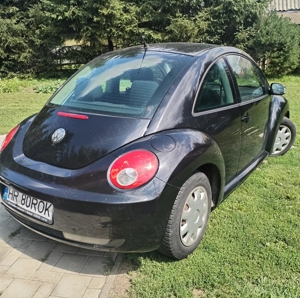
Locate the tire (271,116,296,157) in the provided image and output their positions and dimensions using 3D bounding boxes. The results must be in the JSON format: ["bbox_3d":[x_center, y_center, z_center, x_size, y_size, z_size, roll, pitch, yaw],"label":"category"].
[{"bbox_3d":[1.710,-0.129,4.114,0.630,0.630,0.210,-8,18,-26],"label":"tire"}]

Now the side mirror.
[{"bbox_3d":[1.396,-0.649,3.278,0.180,0.135,0.110,11,20,34],"label":"side mirror"}]

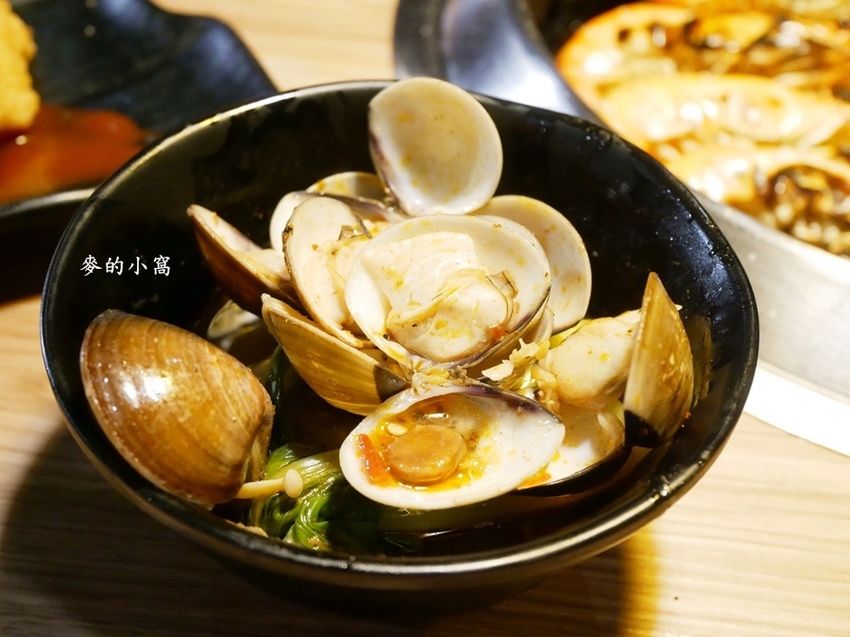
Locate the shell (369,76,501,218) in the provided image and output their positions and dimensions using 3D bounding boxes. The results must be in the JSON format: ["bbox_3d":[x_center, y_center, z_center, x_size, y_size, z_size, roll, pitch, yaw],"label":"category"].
[{"bbox_3d":[0.002,-0.039,0.280,0.034,0.011,0.030,41,72,-8],"label":"shell"}]

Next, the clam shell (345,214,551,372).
[{"bbox_3d":[0.005,-0.004,0.252,0.041,0.013,0.035,3,65,6],"label":"clam shell"}]

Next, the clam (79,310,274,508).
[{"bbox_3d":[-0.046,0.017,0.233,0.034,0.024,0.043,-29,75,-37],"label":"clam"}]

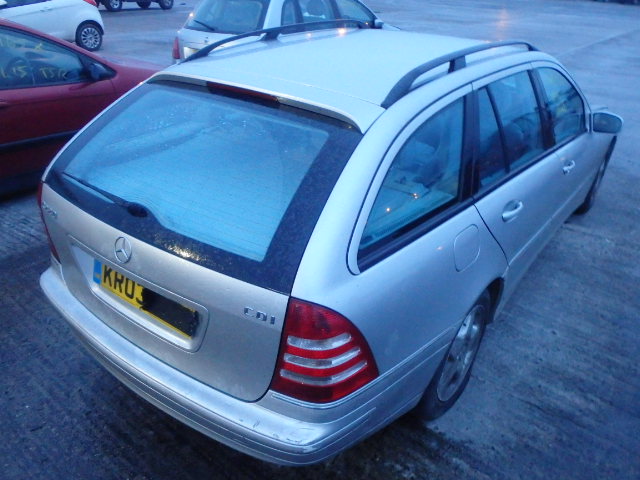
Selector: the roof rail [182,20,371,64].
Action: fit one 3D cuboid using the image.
[{"bbox_3d":[-0.130,-1.073,2.728,0.055,0.115,1.580,21,32,30],"label":"roof rail"}]

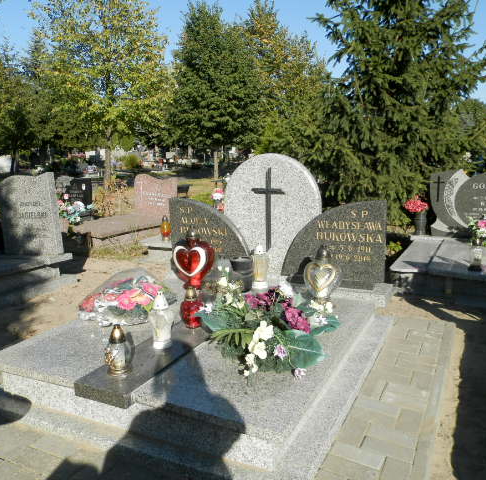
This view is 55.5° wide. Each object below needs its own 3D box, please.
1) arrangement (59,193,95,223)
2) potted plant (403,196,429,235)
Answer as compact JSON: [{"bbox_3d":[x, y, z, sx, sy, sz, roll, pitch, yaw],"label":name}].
[{"bbox_3d":[-2.609,-0.491,7.200,0.520,0.480,0.420,2,11,27],"label":"arrangement"},{"bbox_3d":[1.839,-0.260,4.900,0.270,0.400,0.270,2,11,27],"label":"potted plant"}]

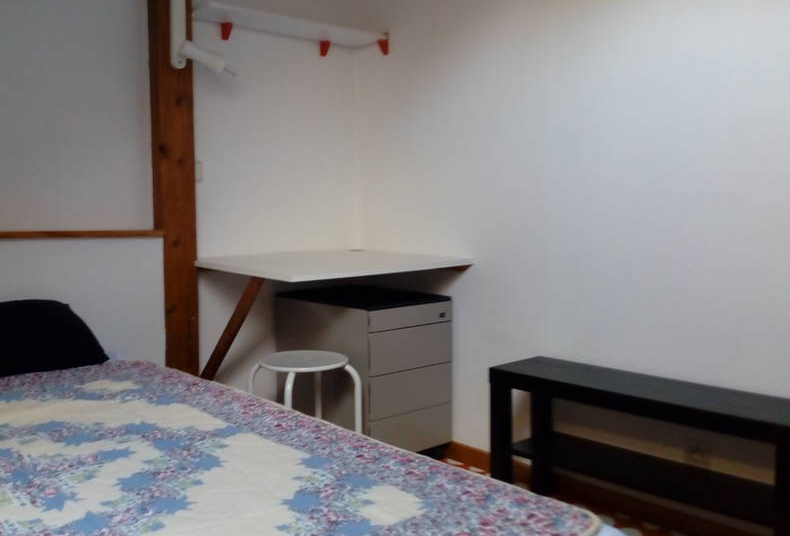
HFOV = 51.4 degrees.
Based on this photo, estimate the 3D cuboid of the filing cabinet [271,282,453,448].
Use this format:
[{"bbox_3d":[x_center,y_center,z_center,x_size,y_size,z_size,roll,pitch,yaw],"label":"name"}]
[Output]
[{"bbox_3d":[-0.125,0.408,3.152,0.405,0.614,0.563,-5,7,-41],"label":"filing cabinet"}]

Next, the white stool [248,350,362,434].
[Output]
[{"bbox_3d":[-0.296,0.524,2.735,0.370,0.459,0.370,1,5,15],"label":"white stool"}]

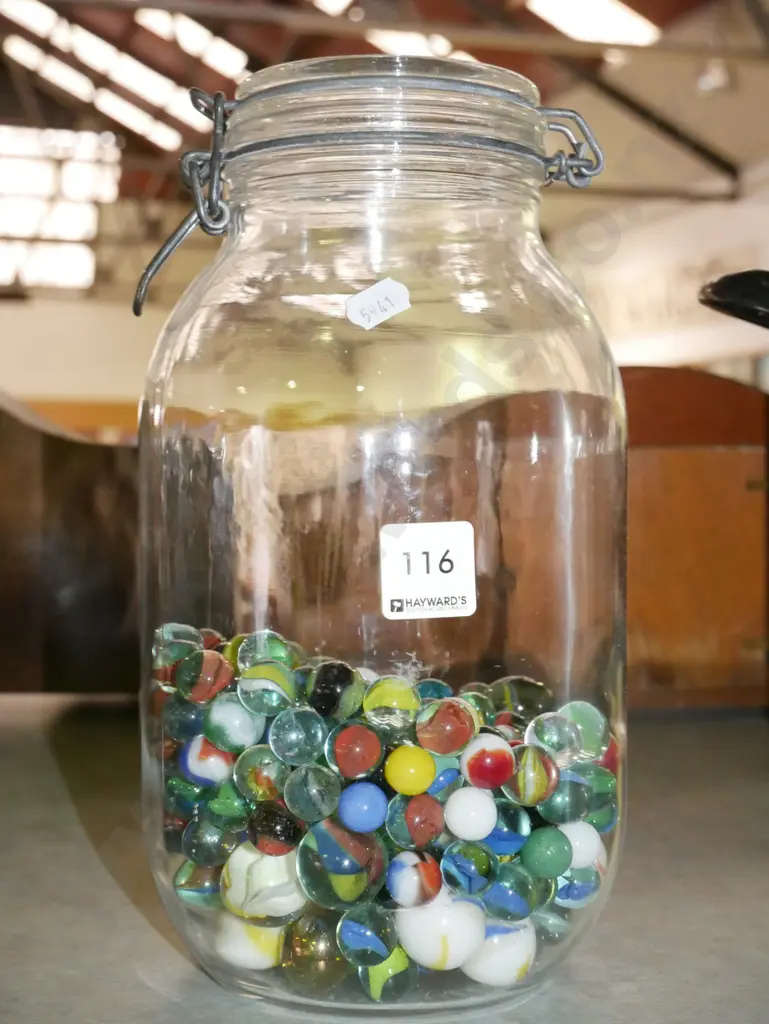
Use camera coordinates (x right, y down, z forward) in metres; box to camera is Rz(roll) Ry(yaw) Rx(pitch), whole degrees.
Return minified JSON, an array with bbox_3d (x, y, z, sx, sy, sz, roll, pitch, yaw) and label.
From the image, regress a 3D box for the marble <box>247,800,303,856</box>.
[{"bbox_3d":[-0.031,0.089,0.417,0.016,0.016,0.016,0,5,0],"label":"marble"}]

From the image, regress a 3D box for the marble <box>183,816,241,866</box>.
[{"bbox_3d":[-0.050,0.094,0.424,0.016,0.016,0.016,1,4,0],"label":"marble"}]

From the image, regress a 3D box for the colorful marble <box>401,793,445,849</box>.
[{"bbox_3d":[0.009,0.085,0.407,0.016,0.016,0.016,1,4,0],"label":"colorful marble"}]

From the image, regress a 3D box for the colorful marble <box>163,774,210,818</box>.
[{"bbox_3d":[-0.062,0.090,0.468,0.015,0.015,0.015,0,2,0],"label":"colorful marble"}]

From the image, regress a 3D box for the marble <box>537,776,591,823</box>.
[{"bbox_3d":[0.052,0.083,0.427,0.016,0.016,0.016,0,5,0],"label":"marble"}]

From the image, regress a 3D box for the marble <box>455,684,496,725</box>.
[{"bbox_3d":[0.029,0.065,0.480,0.014,0.014,0.014,0,5,0],"label":"marble"}]

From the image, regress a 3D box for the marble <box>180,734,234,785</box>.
[{"bbox_3d":[-0.052,0.072,0.431,0.016,0.016,0.016,0,5,0],"label":"marble"}]

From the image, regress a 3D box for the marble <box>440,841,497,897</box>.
[{"bbox_3d":[0.024,0.101,0.421,0.016,0.016,0.016,0,6,0],"label":"marble"}]

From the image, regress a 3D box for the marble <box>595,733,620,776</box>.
[{"bbox_3d":[0.069,0.078,0.477,0.016,0.016,0.016,0,6,0],"label":"marble"}]

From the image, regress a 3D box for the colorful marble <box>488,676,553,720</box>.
[{"bbox_3d":[0.044,0.066,0.487,0.024,0.024,0.024,0,5,0],"label":"colorful marble"}]

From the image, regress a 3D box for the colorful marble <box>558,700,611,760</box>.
[{"bbox_3d":[0.059,0.064,0.436,0.017,0.017,0.017,0,5,0],"label":"colorful marble"}]

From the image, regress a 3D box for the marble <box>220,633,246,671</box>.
[{"bbox_3d":[-0.044,0.047,0.474,0.016,0.016,0.016,0,2,0],"label":"marble"}]

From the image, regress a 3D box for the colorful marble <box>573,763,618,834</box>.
[{"bbox_3d":[0.061,0.087,0.451,0.021,0.021,0.021,0,5,0],"label":"colorful marble"}]

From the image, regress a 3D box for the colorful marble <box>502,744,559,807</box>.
[{"bbox_3d":[0.041,0.074,0.417,0.017,0.017,0.017,0,5,0],"label":"colorful marble"}]

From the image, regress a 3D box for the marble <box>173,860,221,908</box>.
[{"bbox_3d":[-0.054,0.109,0.436,0.016,0.016,0.016,0,5,0],"label":"marble"}]

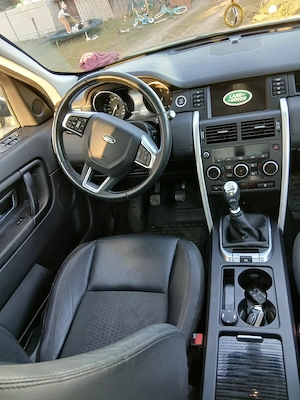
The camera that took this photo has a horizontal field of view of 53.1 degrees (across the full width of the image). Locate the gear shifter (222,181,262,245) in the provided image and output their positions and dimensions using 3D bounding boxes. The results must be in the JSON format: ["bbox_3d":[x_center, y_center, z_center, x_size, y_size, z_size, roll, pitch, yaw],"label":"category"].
[{"bbox_3d":[0.262,0.027,0.837,0.115,0.155,0.105,-2,40,15],"label":"gear shifter"}]

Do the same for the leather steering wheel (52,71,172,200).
[{"bbox_3d":[-0.113,-0.186,0.920,0.377,0.377,0.090,25,21,8],"label":"leather steering wheel"}]

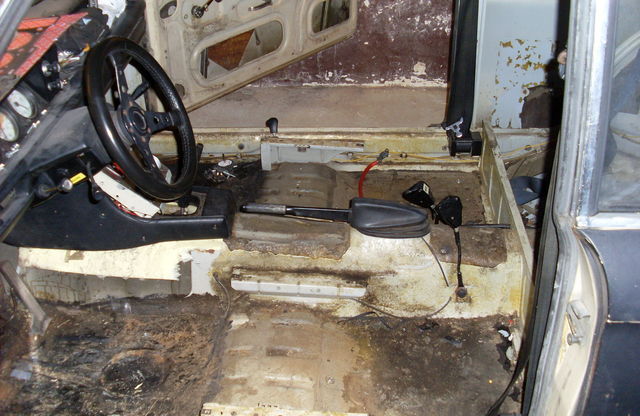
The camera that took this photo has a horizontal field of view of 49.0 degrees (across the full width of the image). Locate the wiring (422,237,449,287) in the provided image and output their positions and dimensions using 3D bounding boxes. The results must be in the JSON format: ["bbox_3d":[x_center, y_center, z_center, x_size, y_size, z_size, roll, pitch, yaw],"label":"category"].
[{"bbox_3d":[0.287,0.133,1.747,0.065,0.100,0.060,0,33,2],"label":"wiring"}]

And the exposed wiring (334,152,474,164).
[{"bbox_3d":[0.290,-0.170,2.413,0.490,0.040,0.030,0,33,2],"label":"exposed wiring"}]

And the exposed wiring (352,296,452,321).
[{"bbox_3d":[0.209,0.254,1.777,0.255,0.065,0.040,0,33,2],"label":"exposed wiring"}]

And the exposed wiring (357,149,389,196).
[{"bbox_3d":[0.140,-0.095,1.879,0.082,0.130,0.050,0,33,2],"label":"exposed wiring"}]

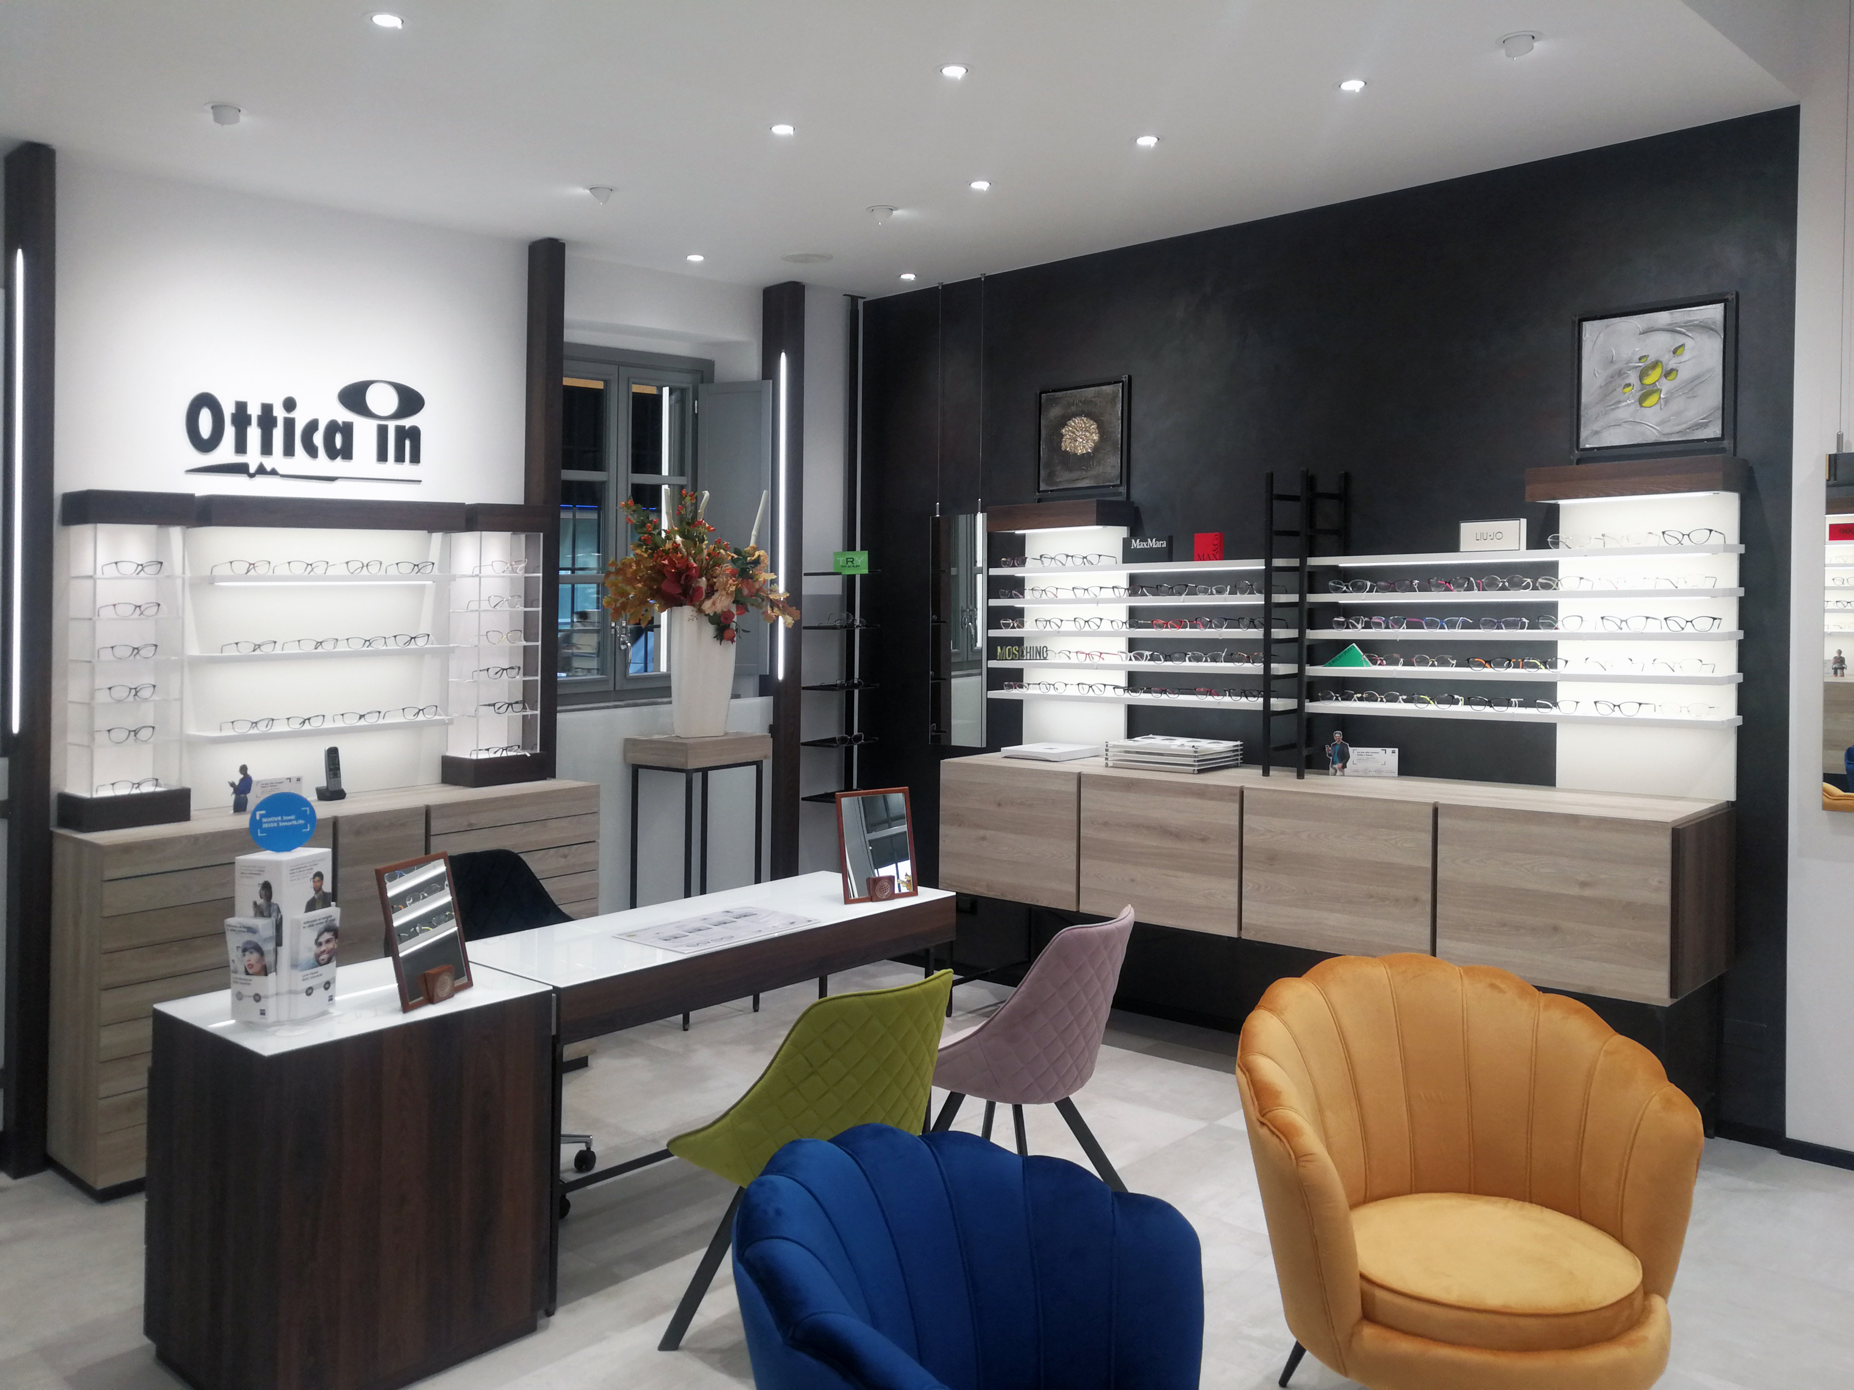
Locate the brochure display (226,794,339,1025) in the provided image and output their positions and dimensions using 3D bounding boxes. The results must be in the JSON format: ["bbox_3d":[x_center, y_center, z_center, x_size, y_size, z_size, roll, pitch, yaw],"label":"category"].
[{"bbox_3d":[-1.345,0.436,3.015,0.200,0.455,0.185,-2,3,-40],"label":"brochure display"}]

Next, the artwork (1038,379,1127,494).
[{"bbox_3d":[0.618,-1.028,5.777,0.410,0.410,0.040,2,3,41],"label":"artwork"}]

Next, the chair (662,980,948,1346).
[{"bbox_3d":[-0.235,0.973,3.021,0.500,0.840,0.550,-3,4,-41],"label":"chair"}]

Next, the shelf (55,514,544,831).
[{"bbox_3d":[-1.884,-0.083,4.573,0.240,0.870,1.500,2,3,41],"label":"shelf"}]

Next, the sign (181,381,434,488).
[{"bbox_3d":[-1.960,-0.859,4.612,0.765,0.335,0.020,-3,4,-42],"label":"sign"}]

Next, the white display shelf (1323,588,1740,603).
[{"bbox_3d":[1.773,-0.306,4.405,1.225,0.026,0.210,3,4,41],"label":"white display shelf"}]

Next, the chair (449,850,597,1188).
[{"bbox_3d":[-1.173,0.919,3.910,0.550,0.890,0.520,2,3,42],"label":"chair"}]

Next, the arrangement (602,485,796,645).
[{"bbox_3d":[-0.856,-0.489,5.460,0.730,0.580,0.600,-1,3,-9],"label":"arrangement"}]

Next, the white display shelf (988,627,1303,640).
[{"bbox_3d":[0.774,-0.224,5.295,1.234,0.026,0.210,3,4,41],"label":"white display shelf"}]

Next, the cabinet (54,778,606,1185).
[{"bbox_3d":[-1.827,0.831,4.610,1.541,0.962,0.460,-3,4,-44],"label":"cabinet"}]

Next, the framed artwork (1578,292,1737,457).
[{"bbox_3d":[2.202,-0.958,4.402,0.420,0.415,0.040,2,3,41],"label":"framed artwork"}]

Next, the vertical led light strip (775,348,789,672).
[{"bbox_3d":[-0.597,-0.730,5.955,0.020,1.350,0.025,-3,4,-42],"label":"vertical led light strip"}]

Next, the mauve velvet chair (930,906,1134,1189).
[{"bbox_3d":[0.242,0.925,3.566,0.550,0.840,0.500,2,4,38],"label":"mauve velvet chair"}]

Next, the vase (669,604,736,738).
[{"bbox_3d":[-0.899,-0.085,5.739,0.250,0.520,0.250,0,3,-10],"label":"vase"}]

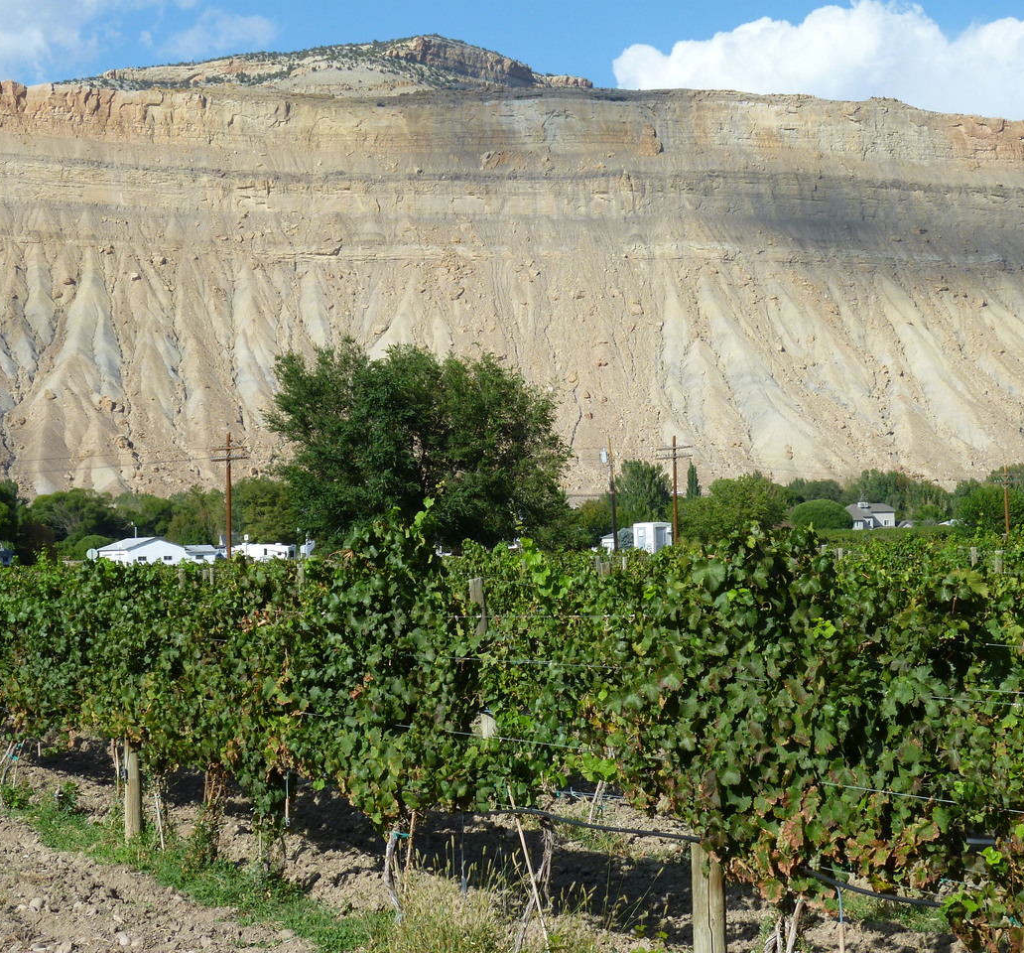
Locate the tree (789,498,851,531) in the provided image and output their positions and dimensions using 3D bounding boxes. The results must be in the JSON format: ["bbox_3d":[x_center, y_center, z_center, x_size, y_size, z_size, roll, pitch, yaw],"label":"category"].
[{"bbox_3d":[62.342,8.132,490.000,12.800,6.900,12.500,-1,-1,0],"label":"tree"}]

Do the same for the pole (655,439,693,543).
[{"bbox_3d":[11.459,1.846,170.000,3.000,9.500,0.400,-2,-2,38],"label":"pole"}]

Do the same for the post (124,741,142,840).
[{"bbox_3d":[-2.159,1.343,13.800,0.090,1.500,0.090,-1,-1,26],"label":"post"}]

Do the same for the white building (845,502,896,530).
[{"bbox_3d":[76.812,8.842,520.000,12.500,6.900,11.000,-1,-1,12],"label":"white building"}]

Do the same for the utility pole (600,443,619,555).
[{"bbox_3d":[6.746,1.824,168.000,1.100,9.300,0.550,-1,-1,18],"label":"utility pole"}]

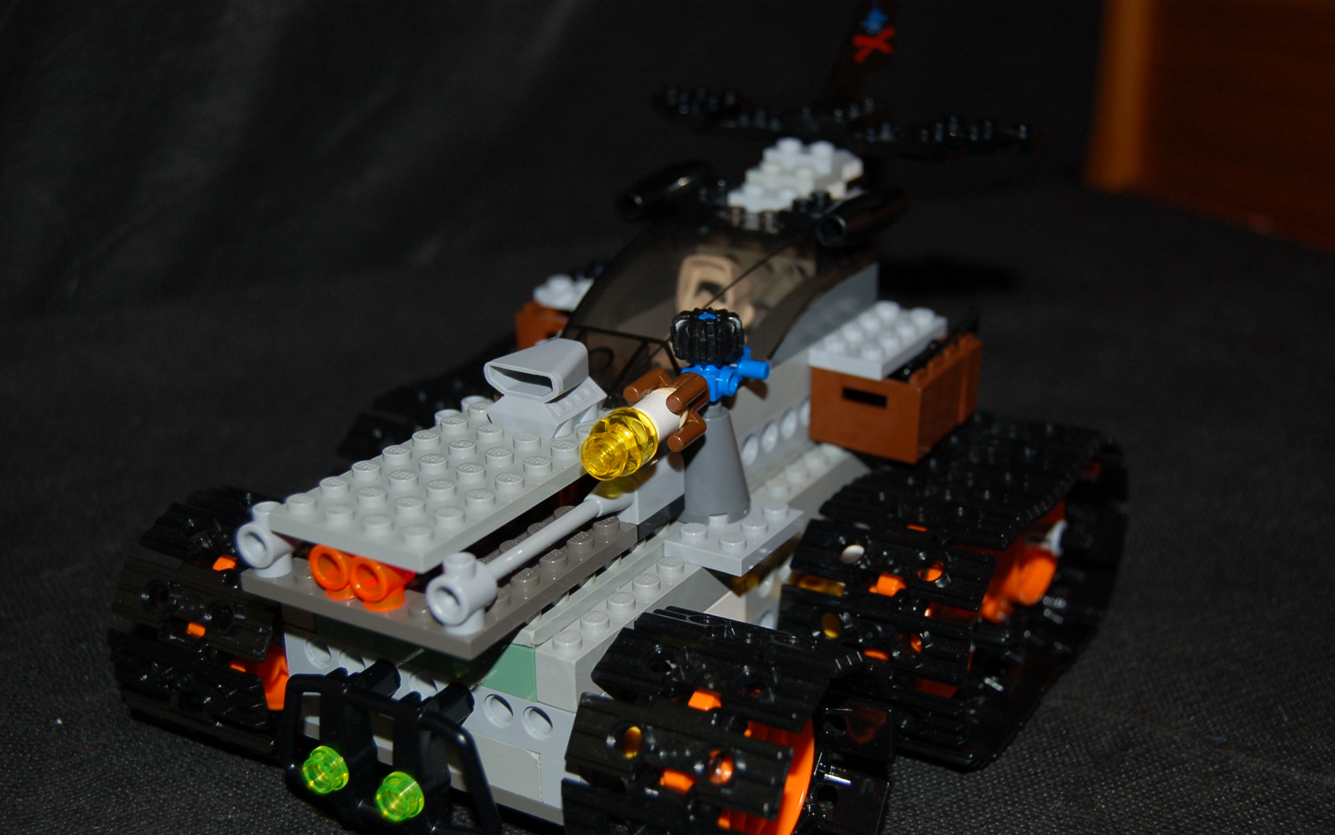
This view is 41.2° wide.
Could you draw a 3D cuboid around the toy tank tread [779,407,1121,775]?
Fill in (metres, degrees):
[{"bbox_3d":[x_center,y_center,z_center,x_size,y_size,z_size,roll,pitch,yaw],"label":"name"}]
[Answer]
[{"bbox_3d":[0.063,0.033,0.373,0.039,0.047,0.092,12,25,30],"label":"toy tank tread"}]

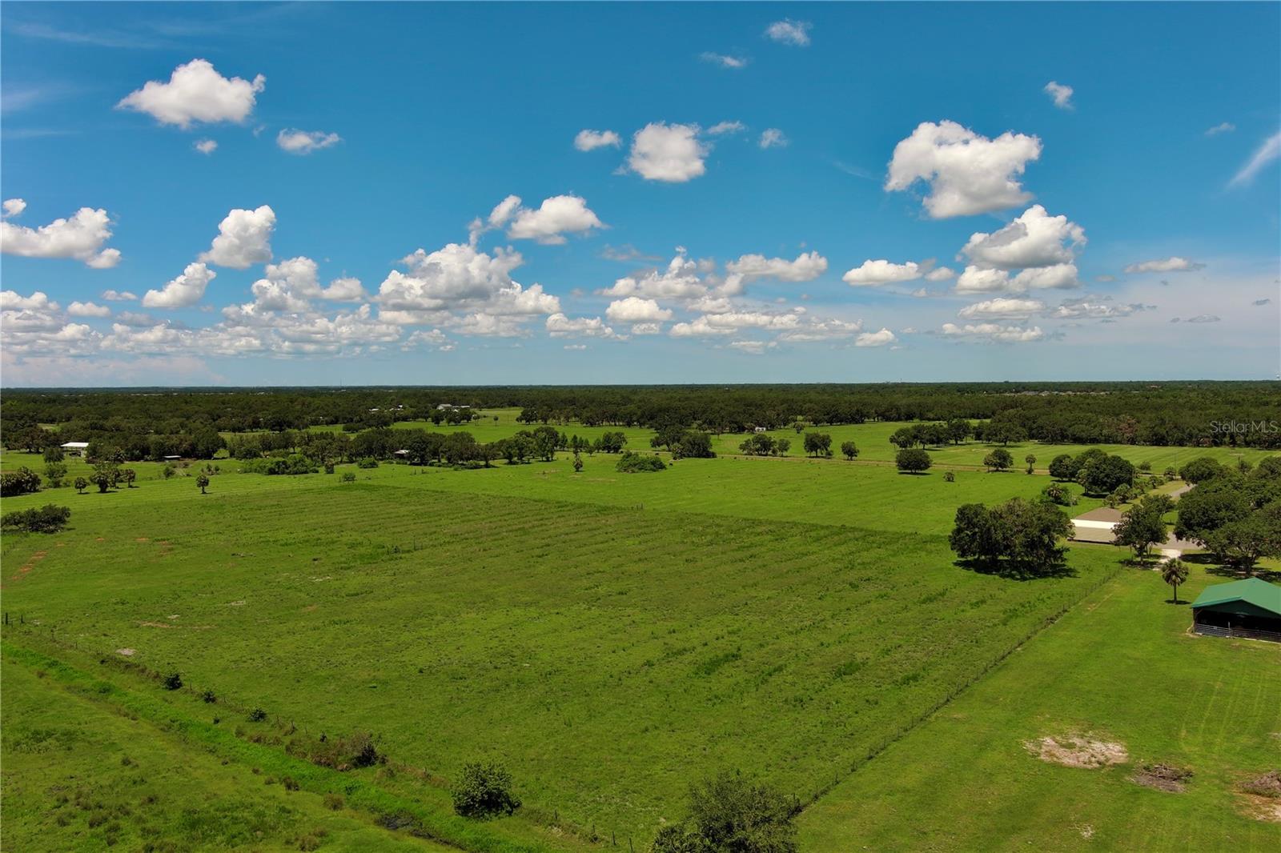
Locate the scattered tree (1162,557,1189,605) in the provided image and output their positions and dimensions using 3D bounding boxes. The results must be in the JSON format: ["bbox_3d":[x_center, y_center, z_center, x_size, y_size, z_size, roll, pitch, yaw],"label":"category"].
[{"bbox_3d":[85.790,24.730,165.350,3.780,7.200,3.630,0,2,0],"label":"scattered tree"}]

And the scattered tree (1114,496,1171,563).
[{"bbox_3d":[97.380,20.540,200.250,9.880,12.400,9.490,0,2,0],"label":"scattered tree"}]

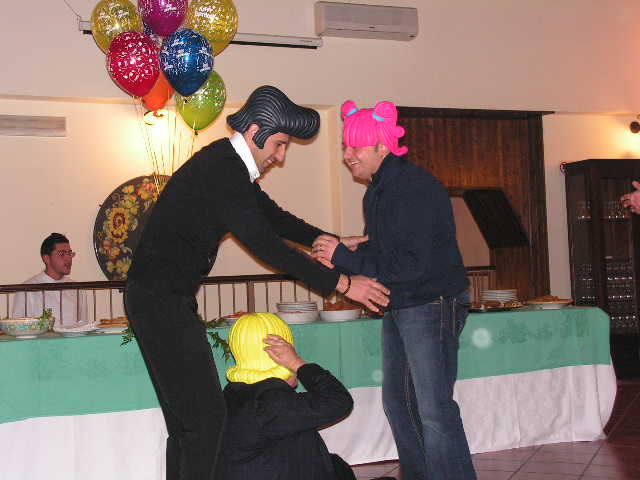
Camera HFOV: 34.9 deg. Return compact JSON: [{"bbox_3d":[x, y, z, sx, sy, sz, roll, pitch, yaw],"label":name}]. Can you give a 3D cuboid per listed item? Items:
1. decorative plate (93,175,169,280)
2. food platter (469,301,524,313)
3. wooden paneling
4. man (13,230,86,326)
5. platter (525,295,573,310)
[{"bbox_3d":[-1.164,-0.004,7.274,0.920,0.920,0.060,-1,-3,-24],"label":"decorative plate"},{"bbox_3d":[1.005,0.388,6.028,0.420,0.075,0.320,-1,-3,-24],"label":"food platter"},{"bbox_3d":[1.276,0.098,8.474,1.640,2.360,0.160,-1,-3,-24],"label":"wooden paneling"},{"bbox_3d":[-1.574,0.626,6.176,0.520,1.350,0.750,0,-3,-38],"label":"man"},{"bbox_3d":[1.398,0.367,6.228,0.300,0.095,0.300,-1,-3,-24],"label":"platter"}]

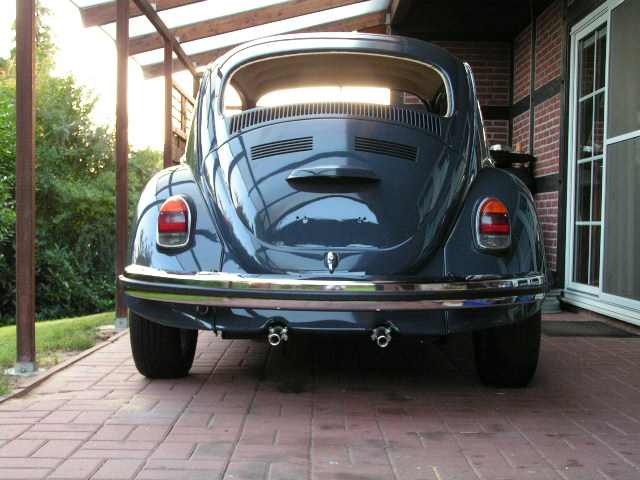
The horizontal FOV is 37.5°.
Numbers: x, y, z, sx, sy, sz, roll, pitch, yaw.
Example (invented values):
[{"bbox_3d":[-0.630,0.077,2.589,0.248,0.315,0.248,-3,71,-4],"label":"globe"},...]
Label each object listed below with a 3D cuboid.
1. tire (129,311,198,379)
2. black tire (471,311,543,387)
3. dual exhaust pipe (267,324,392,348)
[{"bbox_3d":[-0.600,0.227,3.725,0.180,0.630,0.630,1,1,2],"label":"tire"},{"bbox_3d":[0.718,0.248,3.665,0.180,0.630,0.630,1,1,2],"label":"black tire"},{"bbox_3d":[0.031,0.313,3.070,0.400,0.070,0.200,1,1,2],"label":"dual exhaust pipe"}]

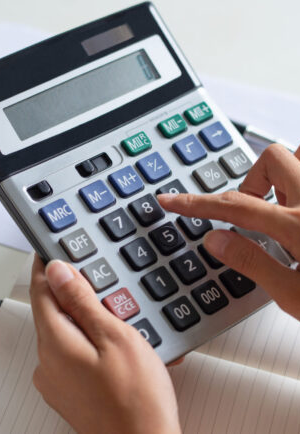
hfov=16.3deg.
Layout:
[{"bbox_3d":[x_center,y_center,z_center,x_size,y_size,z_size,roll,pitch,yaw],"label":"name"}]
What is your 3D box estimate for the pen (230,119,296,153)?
[{"bbox_3d":[0.053,-0.069,0.759,0.142,0.011,0.010,25,53,20],"label":"pen"}]

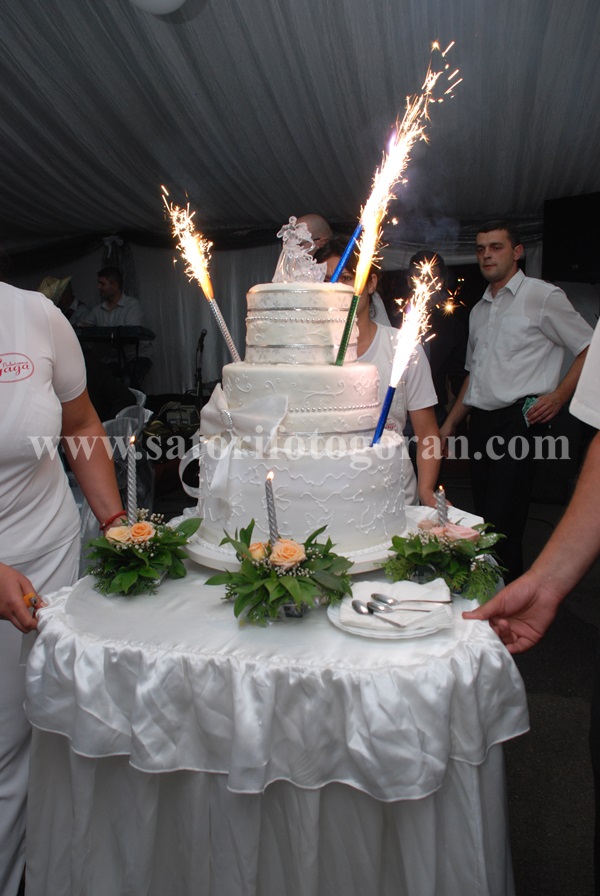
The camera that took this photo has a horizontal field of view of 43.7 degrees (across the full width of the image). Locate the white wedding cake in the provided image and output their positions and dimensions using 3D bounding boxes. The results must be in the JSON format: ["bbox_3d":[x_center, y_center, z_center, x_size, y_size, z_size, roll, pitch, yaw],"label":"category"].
[{"bbox_3d":[-0.006,-0.085,1.530,0.441,0.502,0.433,0,10,0],"label":"white wedding cake"}]

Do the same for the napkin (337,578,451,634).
[{"bbox_3d":[0.192,0.318,1.501,0.215,0.040,0.200,-1,9,0],"label":"napkin"}]

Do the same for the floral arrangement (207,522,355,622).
[{"bbox_3d":[-0.043,0.248,1.510,0.295,0.185,0.250,-1,9,0],"label":"floral arrangement"}]

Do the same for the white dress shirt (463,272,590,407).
[{"bbox_3d":[0.922,-0.437,2.980,0.290,0.580,0.470,-9,12,-40],"label":"white dress shirt"}]

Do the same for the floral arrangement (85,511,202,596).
[{"bbox_3d":[-0.347,0.234,1.670,0.260,0.175,0.210,-1,9,0],"label":"floral arrangement"}]

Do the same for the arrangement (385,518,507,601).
[{"bbox_3d":[0.307,0.240,1.610,0.258,0.165,0.210,-1,9,0],"label":"arrangement"}]

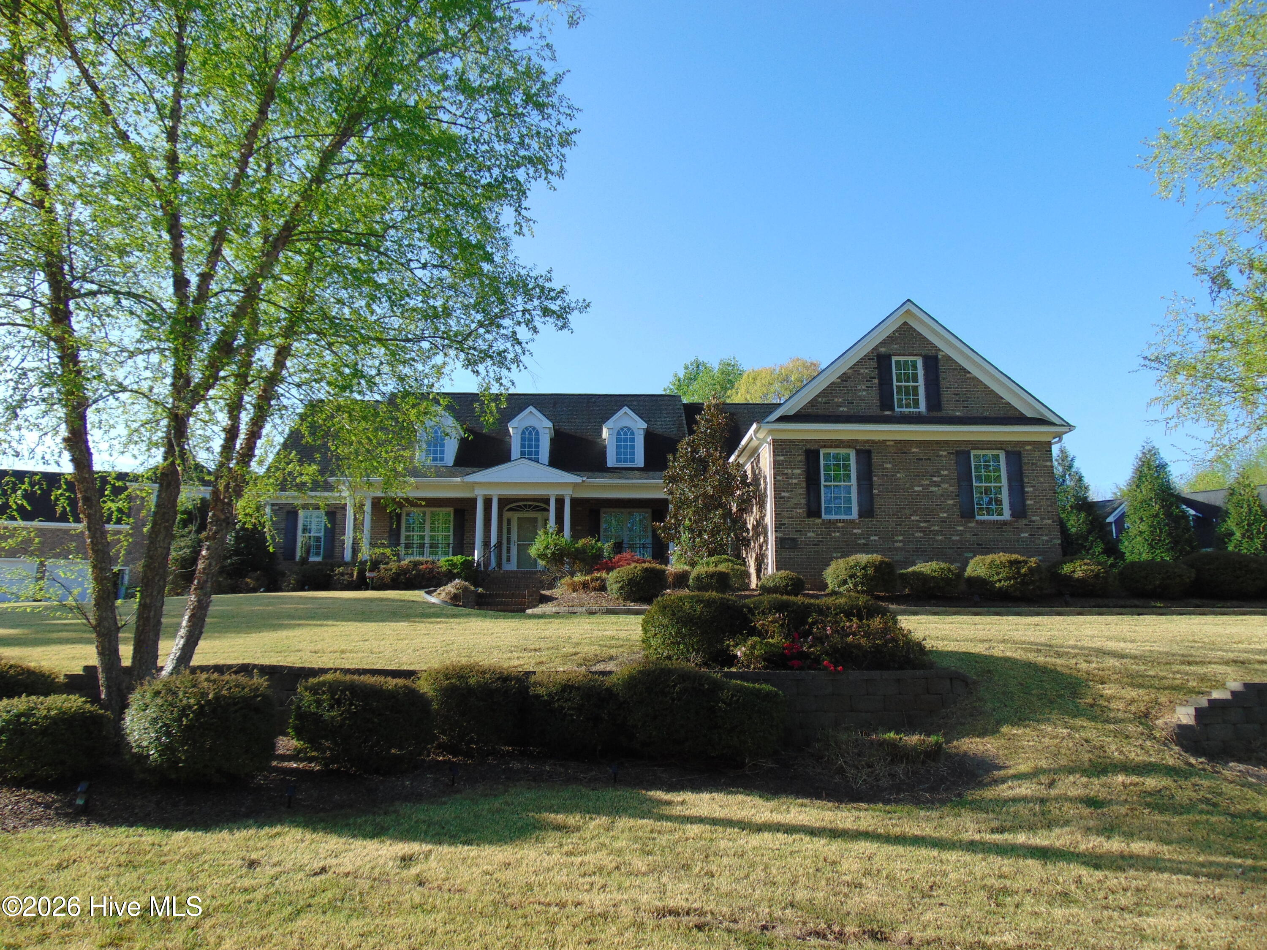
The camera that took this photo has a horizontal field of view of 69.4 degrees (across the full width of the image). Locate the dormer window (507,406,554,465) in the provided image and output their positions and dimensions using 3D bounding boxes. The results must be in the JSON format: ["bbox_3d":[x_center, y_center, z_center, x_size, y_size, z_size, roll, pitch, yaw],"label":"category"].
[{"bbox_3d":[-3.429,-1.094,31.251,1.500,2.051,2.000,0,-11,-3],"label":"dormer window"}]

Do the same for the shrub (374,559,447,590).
[{"bbox_3d":[-6.769,3.030,27.746,2.150,0.968,1.300,0,-11,-3],"label":"shrub"}]

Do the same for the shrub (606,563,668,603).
[{"bbox_3d":[0.081,2.645,22.304,1.490,0.950,1.400,0,-10,-3],"label":"shrub"}]

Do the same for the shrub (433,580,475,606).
[{"bbox_3d":[-4.657,3.044,23.663,1.120,0.654,1.050,0,-11,-3],"label":"shrub"}]

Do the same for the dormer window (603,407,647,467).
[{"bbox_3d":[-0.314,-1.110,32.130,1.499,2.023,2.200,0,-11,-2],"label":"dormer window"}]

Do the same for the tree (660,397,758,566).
[{"bbox_3d":[1.981,0.391,24.286,2.450,5.250,2.400,0,-11,-3],"label":"tree"}]

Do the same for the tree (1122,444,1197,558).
[{"bbox_3d":[15.428,1.357,26.911,2.050,4.650,2.050,0,-10,-3],"label":"tree"}]

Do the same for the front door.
[{"bbox_3d":[-3.537,2.327,30.509,0.996,2.040,0.080,0,-11,-2],"label":"front door"}]

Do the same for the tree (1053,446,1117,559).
[{"bbox_3d":[13.587,1.462,28.399,2.600,4.852,2.600,0,-11,-3],"label":"tree"}]

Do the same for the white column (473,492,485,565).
[{"bbox_3d":[-4.781,1.775,28.477,0.250,2.390,0.250,0,-10,-3],"label":"white column"}]

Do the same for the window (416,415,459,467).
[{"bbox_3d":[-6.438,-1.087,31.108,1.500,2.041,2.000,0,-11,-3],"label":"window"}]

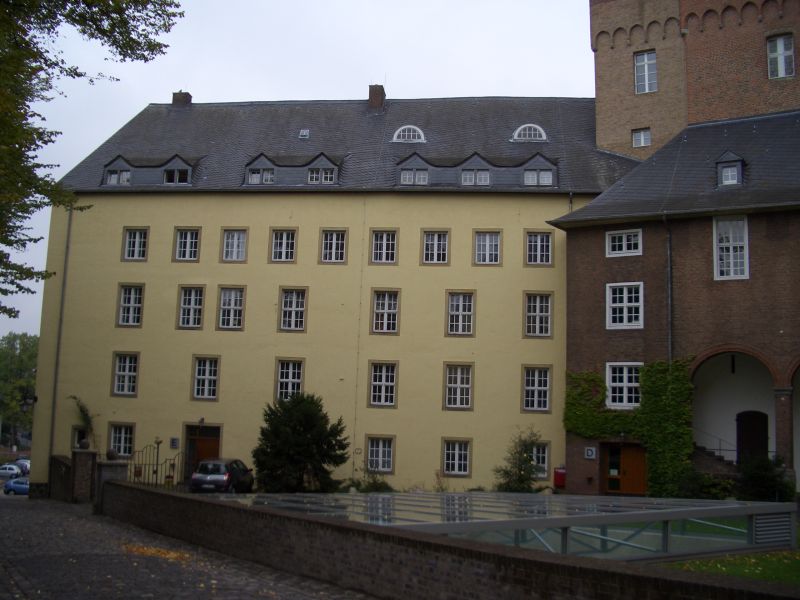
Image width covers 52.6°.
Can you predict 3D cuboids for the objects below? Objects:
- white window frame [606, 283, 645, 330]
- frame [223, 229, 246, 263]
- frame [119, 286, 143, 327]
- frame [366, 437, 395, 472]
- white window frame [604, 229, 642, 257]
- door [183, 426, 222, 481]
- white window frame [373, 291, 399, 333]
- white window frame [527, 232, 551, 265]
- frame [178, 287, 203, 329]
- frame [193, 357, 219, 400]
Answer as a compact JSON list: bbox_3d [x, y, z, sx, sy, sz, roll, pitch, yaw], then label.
[{"bbox_3d":[10.117,0.262,36.413,1.683,2.063,0.130,-2,-8,33],"label":"white window frame"},{"bbox_3d":[-8.507,-2.803,41.718,1.183,1.610,0.150,1,-7,8],"label":"frame"},{"bbox_3d":[-13.108,0.322,39.432,1.133,1.920,0.180,1,-7,8],"label":"frame"},{"bbox_3d":[-0.938,7.334,38.398,1.141,1.525,0.130,1,-7,8],"label":"frame"},{"bbox_3d":[10.189,-2.575,36.764,1.647,1.180,0.130,-2,-8,33],"label":"white window frame"},{"bbox_3d":[-9.279,7.260,38.198,1.589,2.575,0.200,1,-7,8],"label":"door"},{"bbox_3d":[-0.693,0.582,40.274,1.179,2.028,0.150,1,-7,8],"label":"white window frame"},{"bbox_3d":[6.610,-2.468,38.494,1.135,1.537,0.130,1,-7,8],"label":"white window frame"},{"bbox_3d":[-10.734,0.375,41.624,1.144,2.058,0.150,1,-7,8],"label":"frame"},{"bbox_3d":[-9.324,3.795,39.056,1.120,1.970,0.150,1,-7,8],"label":"frame"}]

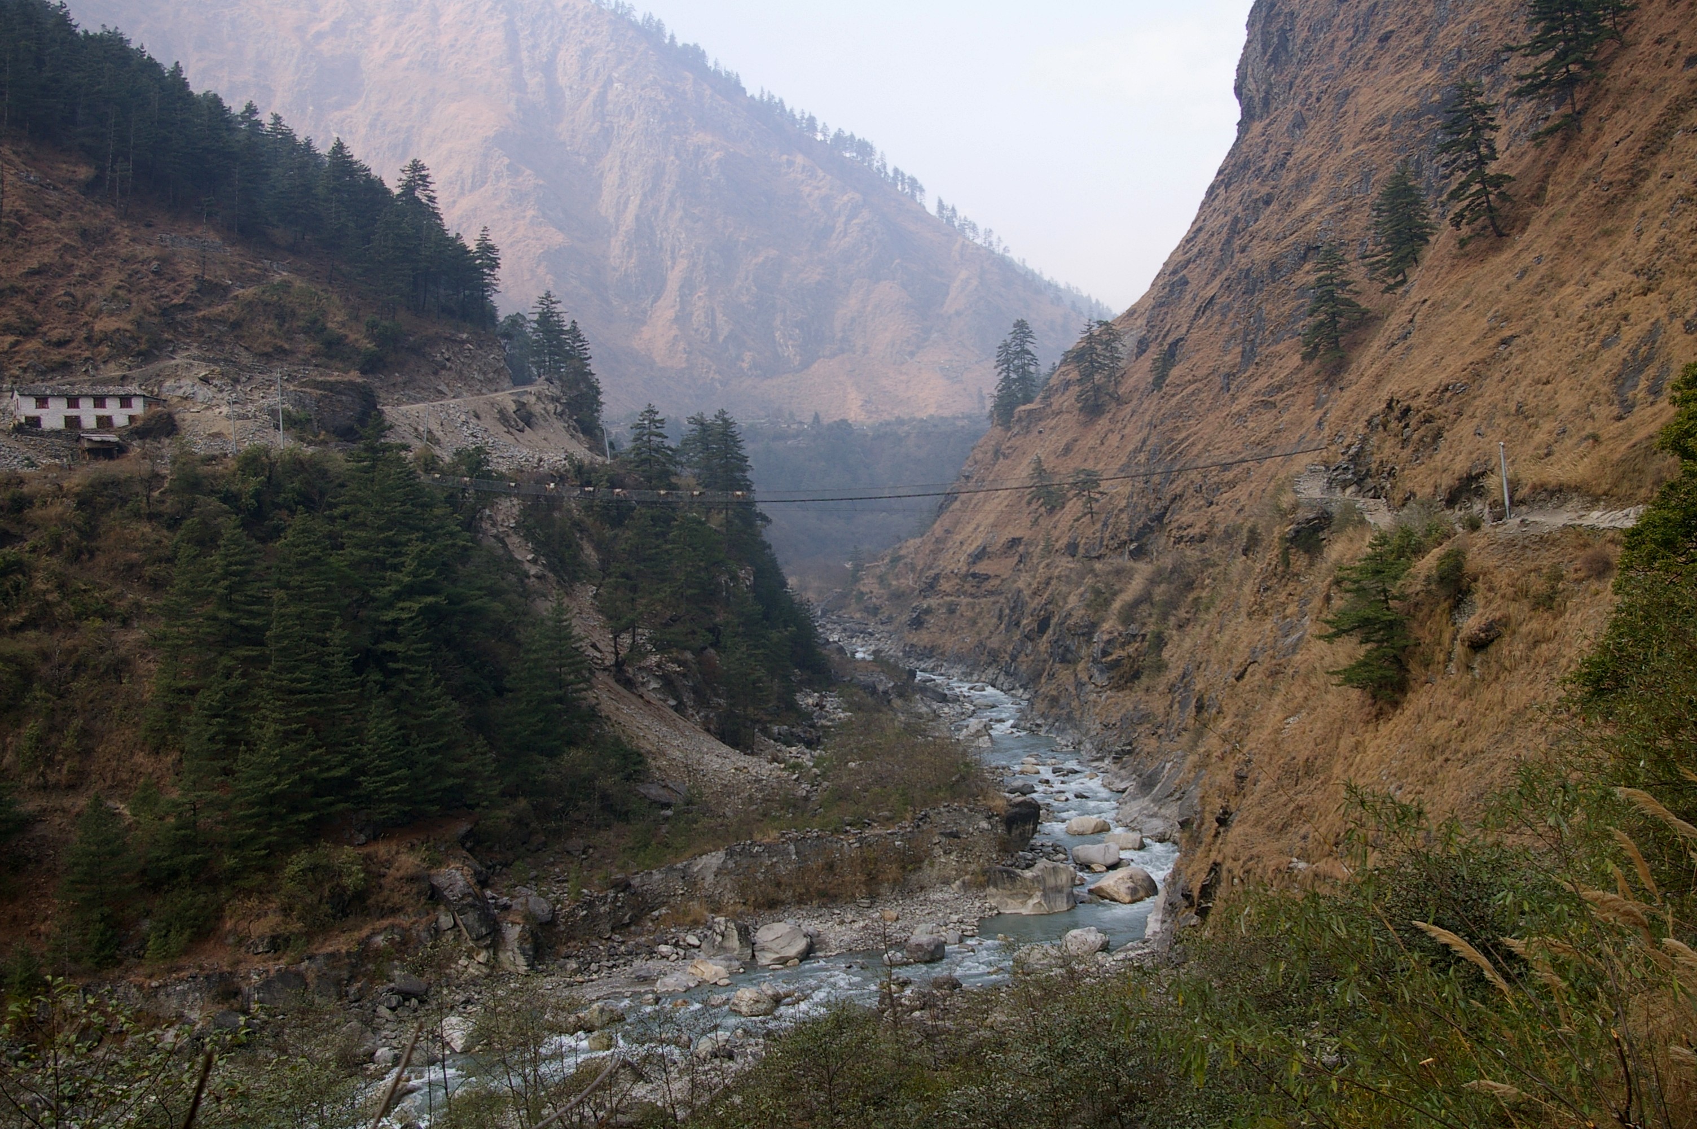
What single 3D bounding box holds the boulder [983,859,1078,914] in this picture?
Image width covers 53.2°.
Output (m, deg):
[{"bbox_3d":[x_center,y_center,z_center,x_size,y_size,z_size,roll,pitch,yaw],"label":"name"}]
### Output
[{"bbox_3d":[19.700,34.995,184.000,9.828,5.250,6.879,-1,1,6],"label":"boulder"}]

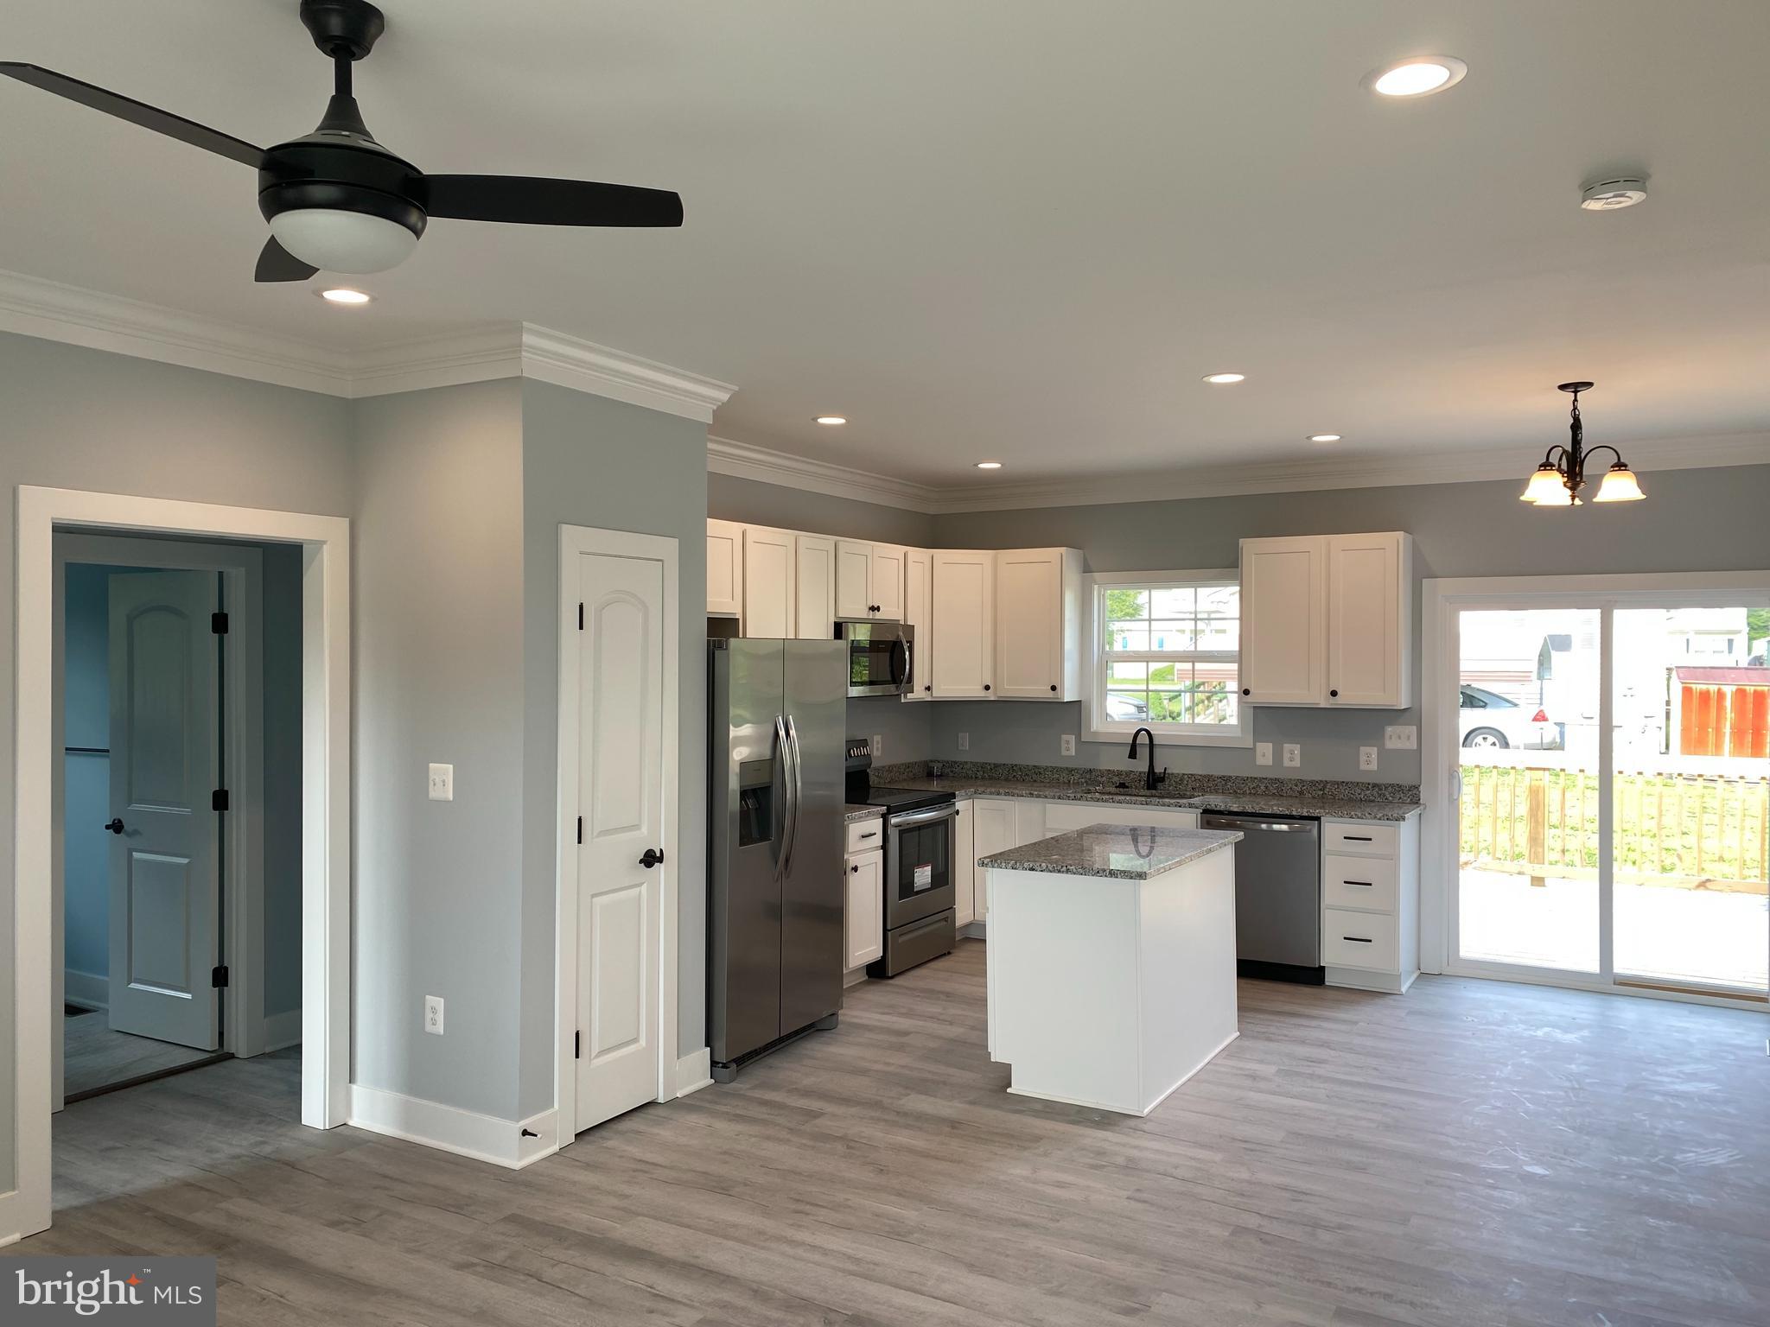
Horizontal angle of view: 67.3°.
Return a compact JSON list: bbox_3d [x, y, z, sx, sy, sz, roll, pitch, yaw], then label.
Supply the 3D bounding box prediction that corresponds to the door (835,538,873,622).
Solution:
[{"bbox_3d":[-0.172,-0.451,7.303,0.025,0.410,0.370,0,0,30],"label":"door"}]

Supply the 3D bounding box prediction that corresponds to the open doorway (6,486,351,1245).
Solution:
[{"bbox_3d":[-2.249,0.567,4.306,0.148,2.157,1.109,0,0,31],"label":"open doorway"}]

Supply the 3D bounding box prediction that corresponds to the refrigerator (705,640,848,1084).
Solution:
[{"bbox_3d":[-0.741,0.775,5.860,0.880,1.755,0.900,0,0,30],"label":"refrigerator"}]

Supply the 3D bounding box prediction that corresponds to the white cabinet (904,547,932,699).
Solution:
[{"bbox_3d":[0.055,-0.231,7.890,0.323,0.907,0.327,0,0,31],"label":"white cabinet"}]

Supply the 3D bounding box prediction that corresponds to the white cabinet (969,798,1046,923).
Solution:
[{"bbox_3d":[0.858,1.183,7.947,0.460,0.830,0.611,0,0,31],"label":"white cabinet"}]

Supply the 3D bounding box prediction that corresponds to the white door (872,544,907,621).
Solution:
[{"bbox_3d":[0.014,-0.452,7.623,0.025,0.410,0.363,0,0,30],"label":"white door"}]

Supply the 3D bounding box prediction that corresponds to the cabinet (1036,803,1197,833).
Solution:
[{"bbox_3d":[1.437,1.206,7.604,0.916,0.869,0.611,0,0,31],"label":"cabinet"}]

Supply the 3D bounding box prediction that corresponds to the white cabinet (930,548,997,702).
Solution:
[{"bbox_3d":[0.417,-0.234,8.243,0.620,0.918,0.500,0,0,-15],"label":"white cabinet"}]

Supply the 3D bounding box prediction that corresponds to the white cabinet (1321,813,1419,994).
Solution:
[{"bbox_3d":[2.563,1.224,6.986,0.388,0.873,0.630,0,0,30],"label":"white cabinet"}]

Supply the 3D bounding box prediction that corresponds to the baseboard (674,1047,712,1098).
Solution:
[{"bbox_3d":[-0.739,1.586,5.172,0.032,0.142,0.222,0,0,30],"label":"baseboard"}]

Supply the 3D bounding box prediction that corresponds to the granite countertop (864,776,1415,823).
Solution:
[{"bbox_3d":[1.361,0.758,7.469,3.008,0.033,0.918,0,0,31],"label":"granite countertop"}]

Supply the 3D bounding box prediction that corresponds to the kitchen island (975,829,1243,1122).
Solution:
[{"bbox_3d":[0.982,1.209,5.553,0.679,0.905,1.299,0,0,30],"label":"kitchen island"}]

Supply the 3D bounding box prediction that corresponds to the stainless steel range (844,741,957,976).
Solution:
[{"bbox_3d":[-0.041,1.053,7.359,0.670,1.190,0.765,0,0,30],"label":"stainless steel range"}]

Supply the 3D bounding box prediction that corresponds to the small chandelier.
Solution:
[{"bbox_3d":[2.710,-0.851,5.215,0.505,0.486,0.505,0,0,31],"label":"small chandelier"}]

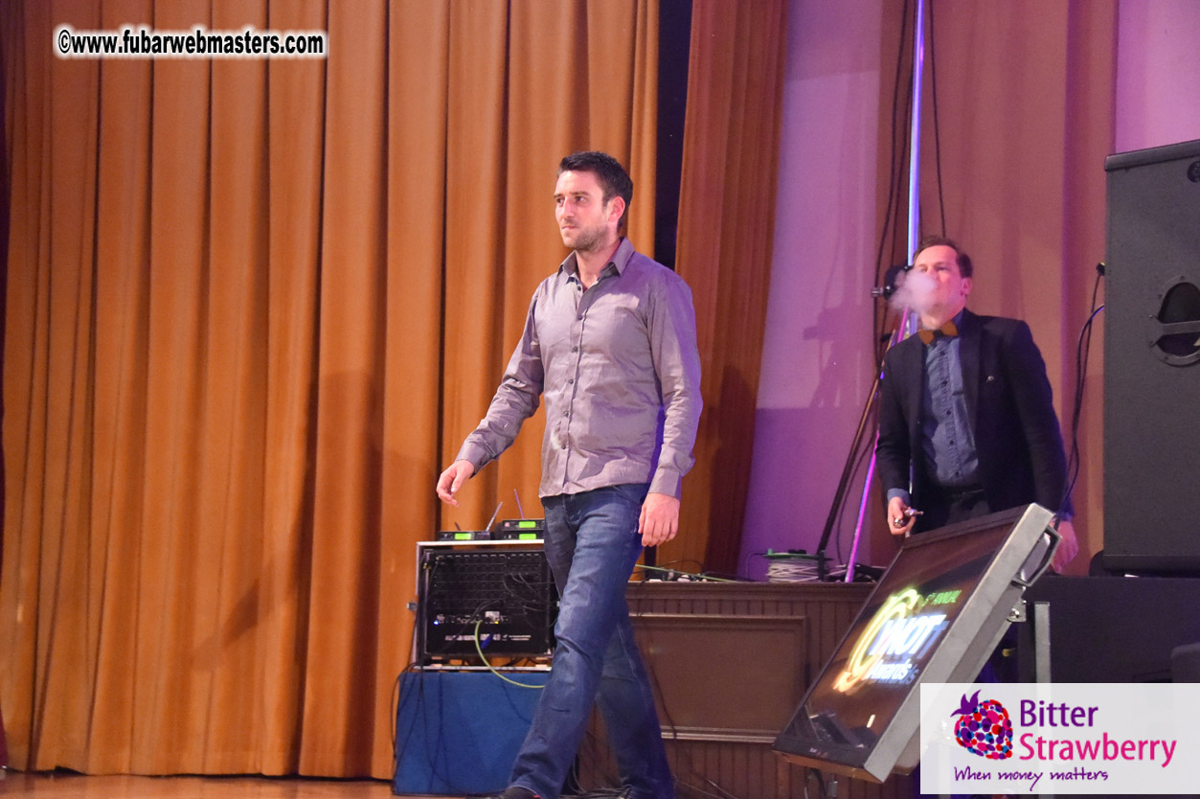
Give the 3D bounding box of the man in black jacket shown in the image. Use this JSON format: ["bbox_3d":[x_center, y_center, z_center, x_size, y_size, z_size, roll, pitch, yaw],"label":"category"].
[{"bbox_3d":[1.180,0.360,6.470,0.560,1.770,0.400,-2,-7,28],"label":"man in black jacket"}]

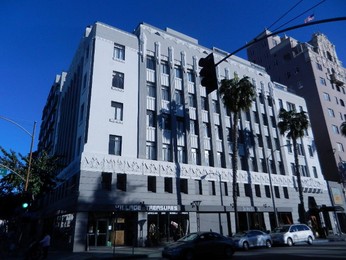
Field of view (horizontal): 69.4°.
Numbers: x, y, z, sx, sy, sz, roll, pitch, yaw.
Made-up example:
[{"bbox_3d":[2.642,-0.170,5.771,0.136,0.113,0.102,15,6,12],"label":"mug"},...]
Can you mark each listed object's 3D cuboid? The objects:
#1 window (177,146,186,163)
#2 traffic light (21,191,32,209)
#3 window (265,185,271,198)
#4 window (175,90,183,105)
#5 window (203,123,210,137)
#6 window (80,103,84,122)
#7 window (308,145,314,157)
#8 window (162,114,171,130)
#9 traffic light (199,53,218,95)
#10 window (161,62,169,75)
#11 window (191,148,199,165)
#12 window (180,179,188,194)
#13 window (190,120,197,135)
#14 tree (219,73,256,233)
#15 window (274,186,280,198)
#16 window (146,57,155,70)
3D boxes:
[{"bbox_3d":[1.011,2.852,28.910,1.120,1.980,0.150,11,-24,-30],"label":"window"},{"bbox_3d":[-9.314,4.418,15.900,0.360,1.070,0.350,11,-24,-30],"label":"traffic light"},{"bbox_3d":[12.240,8.001,32.231,0.868,1.519,0.220,11,-24,-29],"label":"window"},{"bbox_3d":[0.748,-4.085,31.625,1.120,1.920,0.200,11,-23,-30],"label":"window"},{"bbox_3d":[4.196,0.104,31.150,1.200,1.900,0.200,11,-24,-30],"label":"window"},{"bbox_3d":[-9.656,-1.800,26.785,0.200,2.000,1.250,11,-23,-30],"label":"window"},{"bbox_3d":[23.315,3.573,42.261,1.100,1.900,0.200,11,-24,-30],"label":"window"},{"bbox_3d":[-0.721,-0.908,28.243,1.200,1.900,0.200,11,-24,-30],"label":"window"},{"bbox_3d":[1.179,-1.888,8.359,0.420,1.240,0.560,8,-23,-24],"label":"traffic light"},{"bbox_3d":[-0.982,-7.565,30.754,1.200,1.850,0.200,11,-24,-30],"label":"window"},{"bbox_3d":[2.741,3.237,30.209,1.170,2.000,0.200,11,-23,-30],"label":"window"},{"bbox_3d":[1.282,6.303,28.086,1.050,1.600,0.200,11,-23,-30],"label":"window"},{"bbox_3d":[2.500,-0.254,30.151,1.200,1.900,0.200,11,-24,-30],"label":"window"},{"bbox_3d":[6.974,1.729,24.355,3.900,16.994,3.900,11,-24,-30],"label":"tree"},{"bbox_3d":[14.300,8.531,34.181,1.000,1.600,0.200,11,-24,-30],"label":"window"},{"bbox_3d":[-2.684,-8.197,30.876,1.150,1.940,0.200,11,-23,-30],"label":"window"}]

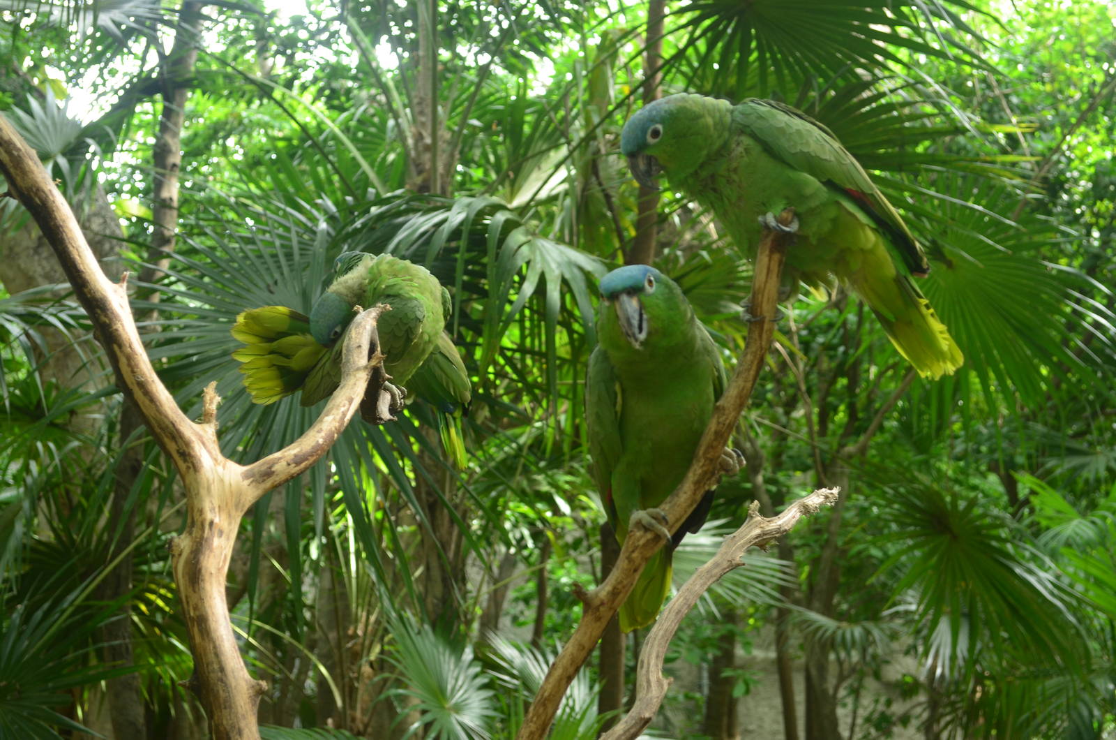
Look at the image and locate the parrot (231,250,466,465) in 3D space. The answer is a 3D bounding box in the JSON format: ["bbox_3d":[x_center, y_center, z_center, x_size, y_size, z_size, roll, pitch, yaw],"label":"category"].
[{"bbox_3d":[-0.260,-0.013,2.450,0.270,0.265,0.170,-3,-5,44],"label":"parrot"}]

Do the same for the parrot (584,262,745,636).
[{"bbox_3d":[0.092,0.069,1.730,0.135,0.315,0.180,0,-3,-3],"label":"parrot"}]

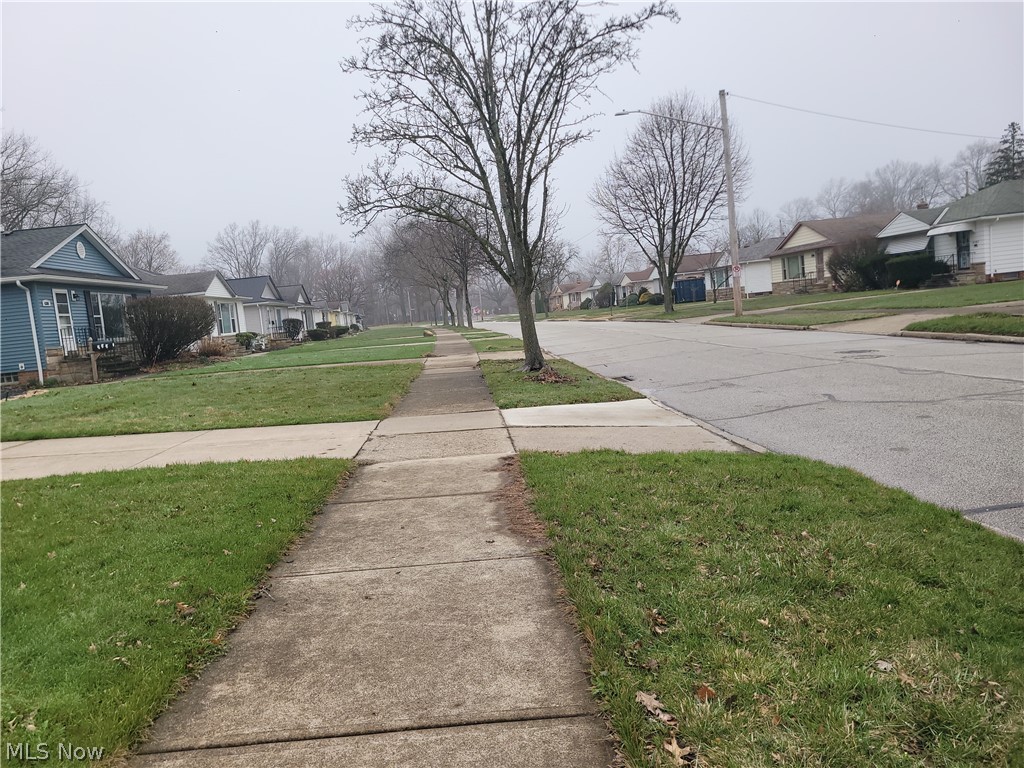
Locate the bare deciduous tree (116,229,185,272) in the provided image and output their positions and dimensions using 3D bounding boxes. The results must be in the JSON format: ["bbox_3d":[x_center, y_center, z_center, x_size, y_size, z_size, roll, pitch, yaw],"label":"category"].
[{"bbox_3d":[-39.610,-10.250,85.430,7.600,13.910,7.600,-6,5,0],"label":"bare deciduous tree"}]

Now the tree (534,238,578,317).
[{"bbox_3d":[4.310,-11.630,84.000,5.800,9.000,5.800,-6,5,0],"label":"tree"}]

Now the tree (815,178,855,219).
[{"bbox_3d":[54.210,-25.520,128.510,7.200,17.390,7.200,-6,5,0],"label":"tree"}]

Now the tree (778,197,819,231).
[{"bbox_3d":[48.150,-23.710,128.450,7.000,15.020,7.000,-6,5,0],"label":"tree"}]

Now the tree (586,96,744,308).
[{"bbox_3d":[8.760,-10.080,42.500,8.700,12.300,8.700,-6,5,0],"label":"tree"}]

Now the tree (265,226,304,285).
[{"bbox_3d":[-32.150,-14.480,110.370,6.800,16.080,6.800,-6,5,0],"label":"tree"}]

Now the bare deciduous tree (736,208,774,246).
[{"bbox_3d":[30.370,-16.450,95.280,5.200,10.460,5.200,-6,5,0],"label":"bare deciduous tree"}]

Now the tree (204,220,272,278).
[{"bbox_3d":[-36.890,-13.910,105.430,9.600,16.830,9.600,-6,5,0],"label":"tree"}]

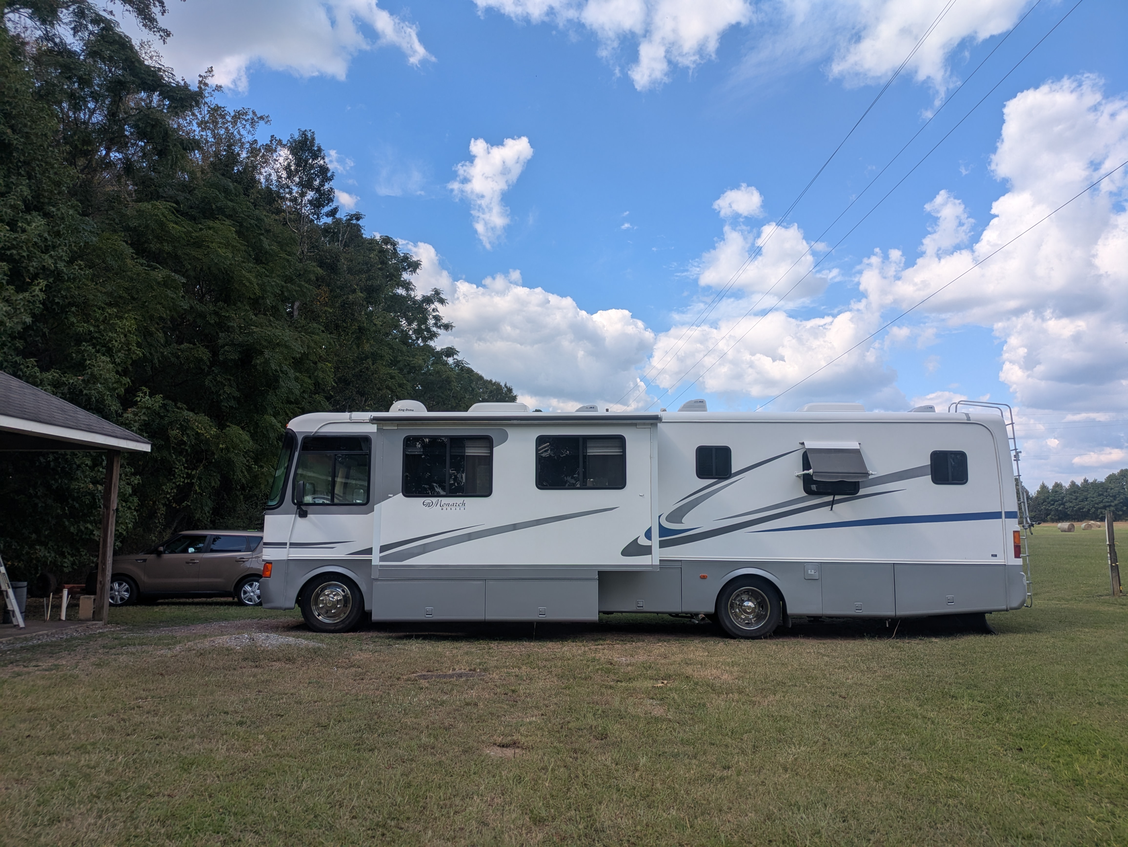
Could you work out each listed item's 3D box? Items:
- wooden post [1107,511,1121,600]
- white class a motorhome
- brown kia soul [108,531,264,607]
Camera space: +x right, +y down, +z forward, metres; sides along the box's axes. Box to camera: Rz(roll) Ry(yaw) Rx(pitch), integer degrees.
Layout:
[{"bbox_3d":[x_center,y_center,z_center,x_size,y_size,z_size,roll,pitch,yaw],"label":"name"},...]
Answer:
[{"bbox_3d":[12.181,2.882,18.155,0.190,1.925,0.180,0,-7,0],"label":"wooden post"},{"bbox_3d":[1.062,1.415,12.893,11.402,3.630,3.150,0,-7,2],"label":"white class a motorhome"},{"bbox_3d":[-7.981,3.102,17.592,4.140,1.600,1.800,2,-7,-13],"label":"brown kia soul"}]

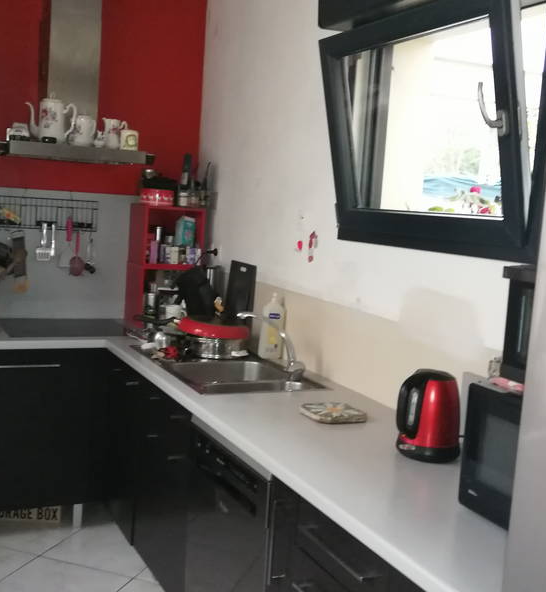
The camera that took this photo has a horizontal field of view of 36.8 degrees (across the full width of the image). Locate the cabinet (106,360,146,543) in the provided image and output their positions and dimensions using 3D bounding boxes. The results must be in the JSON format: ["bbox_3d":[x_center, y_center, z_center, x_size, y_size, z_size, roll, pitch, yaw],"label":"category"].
[{"bbox_3d":[-0.369,0.621,3.562,0.590,0.700,0.520,1,7,-26],"label":"cabinet"}]

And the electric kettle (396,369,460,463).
[{"bbox_3d":[0.437,0.319,2.255,0.200,0.238,0.170,1,7,-30],"label":"electric kettle"}]

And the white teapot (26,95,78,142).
[{"bbox_3d":[-0.977,-0.779,3.612,0.222,0.206,0.125,1,7,-28],"label":"white teapot"}]

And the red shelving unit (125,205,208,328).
[{"bbox_3d":[-0.548,-0.146,4.135,0.305,0.597,0.300,1,7,-26],"label":"red shelving unit"}]

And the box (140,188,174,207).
[{"bbox_3d":[-0.571,-0.485,4.051,0.168,0.072,0.120,3,7,-14],"label":"box"}]

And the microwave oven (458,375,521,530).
[{"bbox_3d":[0.677,0.359,1.748,0.350,0.300,0.470,1,7,-26],"label":"microwave oven"}]

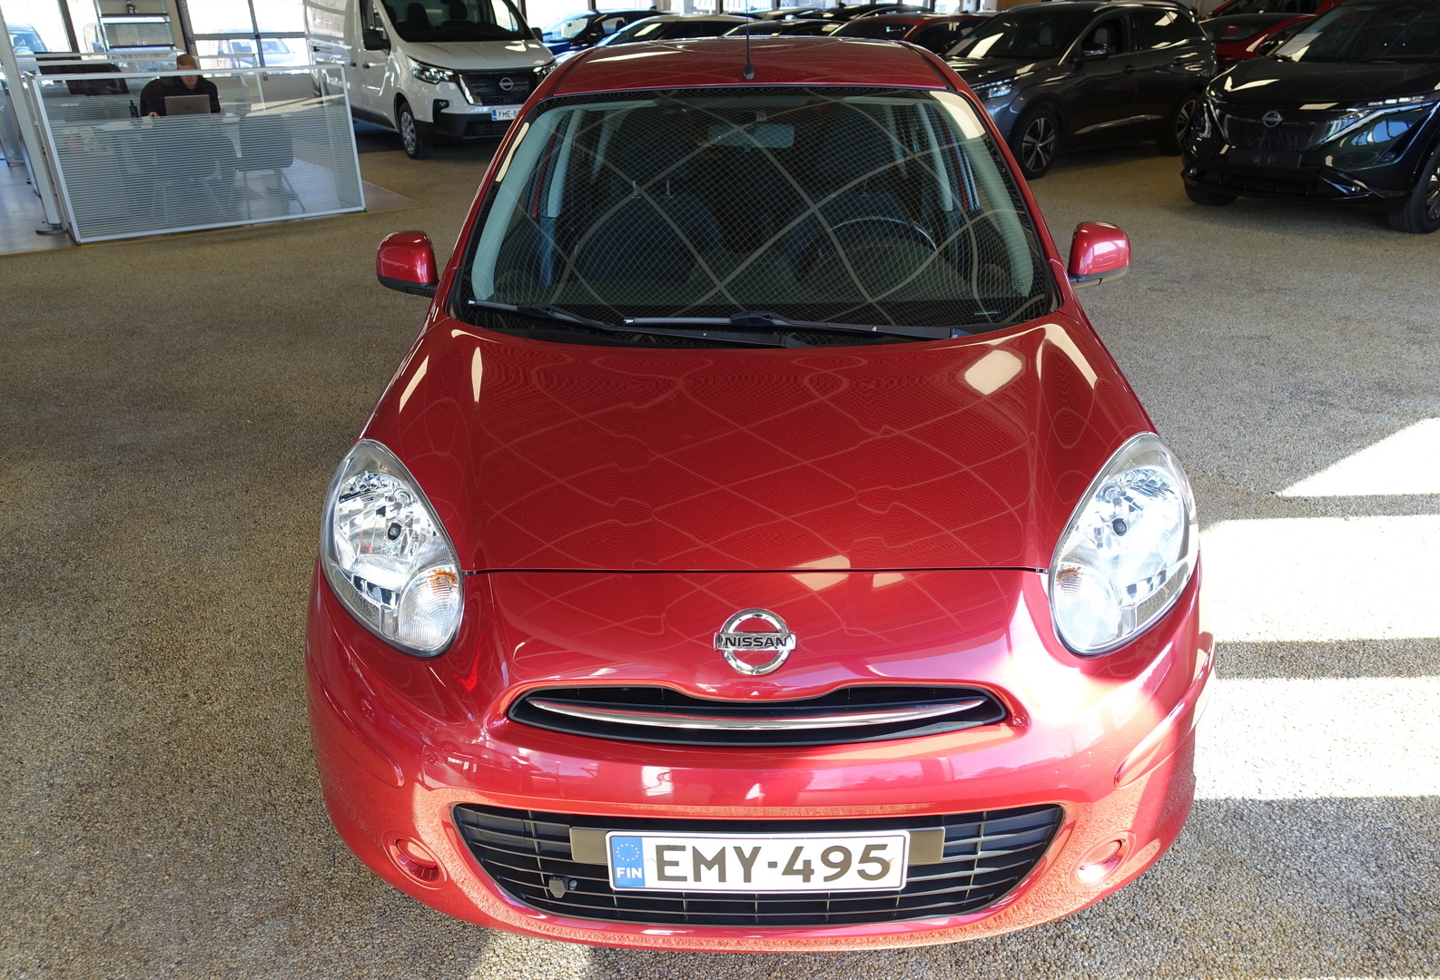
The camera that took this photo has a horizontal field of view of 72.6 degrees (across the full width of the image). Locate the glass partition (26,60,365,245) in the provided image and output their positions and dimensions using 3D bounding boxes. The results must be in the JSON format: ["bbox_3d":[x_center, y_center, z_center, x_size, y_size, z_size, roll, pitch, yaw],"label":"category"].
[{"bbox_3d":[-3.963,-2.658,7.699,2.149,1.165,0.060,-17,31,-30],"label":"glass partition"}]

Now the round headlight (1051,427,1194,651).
[{"bbox_3d":[0.664,0.082,1.694,0.280,0.255,0.360,0,26,0],"label":"round headlight"}]

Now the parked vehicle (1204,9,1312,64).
[{"bbox_3d":[8.844,-7.111,16.153,4.350,1.460,1.800,-16,30,-28],"label":"parked vehicle"}]

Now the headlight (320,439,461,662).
[{"bbox_3d":[-0.549,0.086,1.632,0.305,0.235,0.350,0,26,1],"label":"headlight"}]

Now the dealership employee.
[{"bbox_3d":[-4.544,-3.081,8.500,0.600,1.220,0.750,-17,31,-30],"label":"dealership employee"}]

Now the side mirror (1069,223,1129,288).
[{"bbox_3d":[0.947,-0.591,2.460,0.180,0.155,0.130,0,26,0],"label":"side mirror"}]

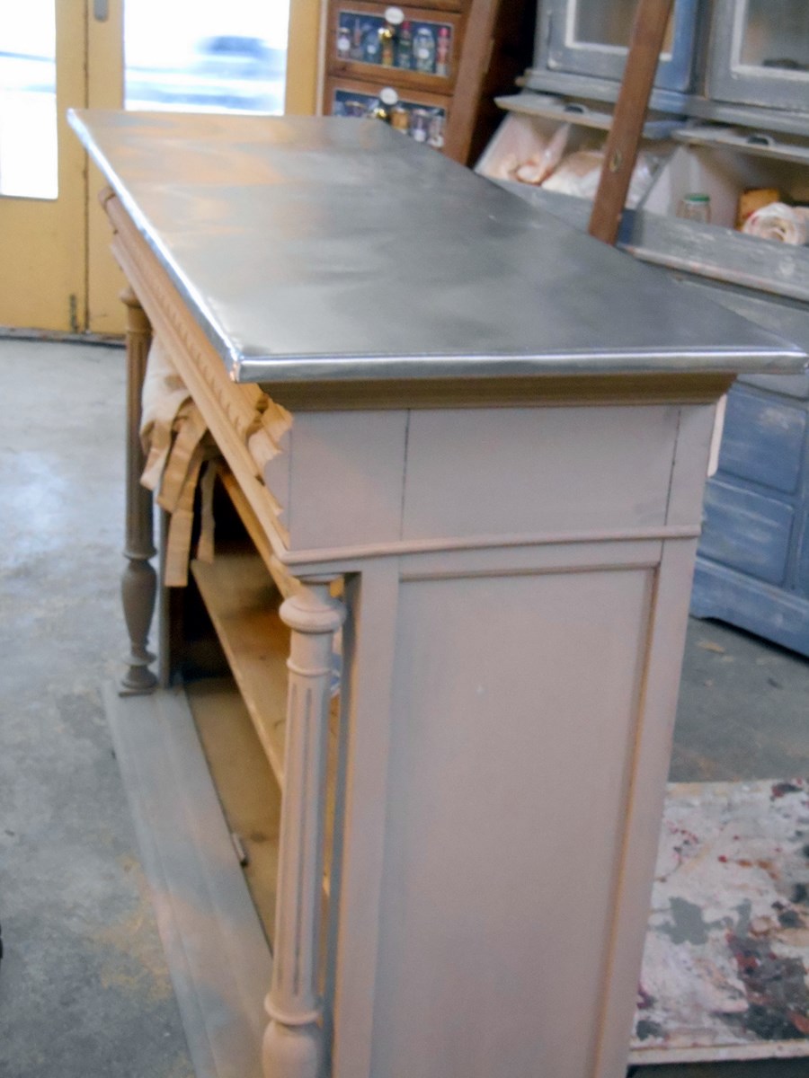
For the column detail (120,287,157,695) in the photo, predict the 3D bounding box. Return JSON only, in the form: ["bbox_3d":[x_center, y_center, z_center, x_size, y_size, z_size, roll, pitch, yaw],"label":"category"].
[{"bbox_3d":[-0.458,-0.084,2.850,0.067,0.760,0.067,-2,22,-16],"label":"column detail"}]

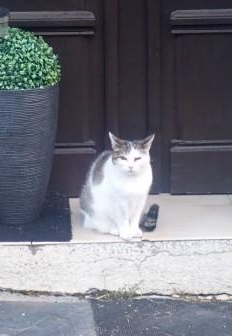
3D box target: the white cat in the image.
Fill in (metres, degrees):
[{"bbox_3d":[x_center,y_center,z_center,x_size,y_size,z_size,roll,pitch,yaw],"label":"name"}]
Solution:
[{"bbox_3d":[-0.007,0.037,4.171,0.190,0.332,0.290,-6,14,-26],"label":"white cat"}]

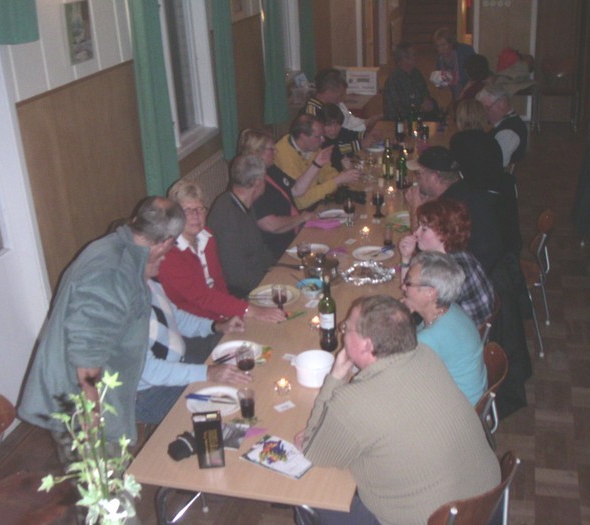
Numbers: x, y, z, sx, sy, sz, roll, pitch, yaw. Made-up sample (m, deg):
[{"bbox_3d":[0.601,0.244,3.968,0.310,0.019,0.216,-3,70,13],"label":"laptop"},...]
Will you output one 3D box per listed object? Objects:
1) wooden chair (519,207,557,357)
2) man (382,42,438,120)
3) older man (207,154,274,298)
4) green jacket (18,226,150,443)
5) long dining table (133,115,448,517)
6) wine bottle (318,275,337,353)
[{"bbox_3d":[1.272,0.064,4.522,0.500,0.800,0.450,7,25,20],"label":"wooden chair"},{"bbox_3d":[1.026,-1.294,6.996,0.520,1.380,0.700,2,23,8],"label":"man"},{"bbox_3d":[-0.100,0.060,4.309,0.760,1.280,0.540,-3,22,1],"label":"older man"},{"bbox_3d":[-0.761,0.260,2.865,0.480,0.800,0.580,11,17,-24],"label":"green jacket"},{"bbox_3d":[0.421,0.061,4.667,0.720,0.740,4.980,4,24,13],"label":"long dining table"},{"bbox_3d":[0.135,0.210,3.208,0.074,0.322,0.074,3,23,14],"label":"wine bottle"}]

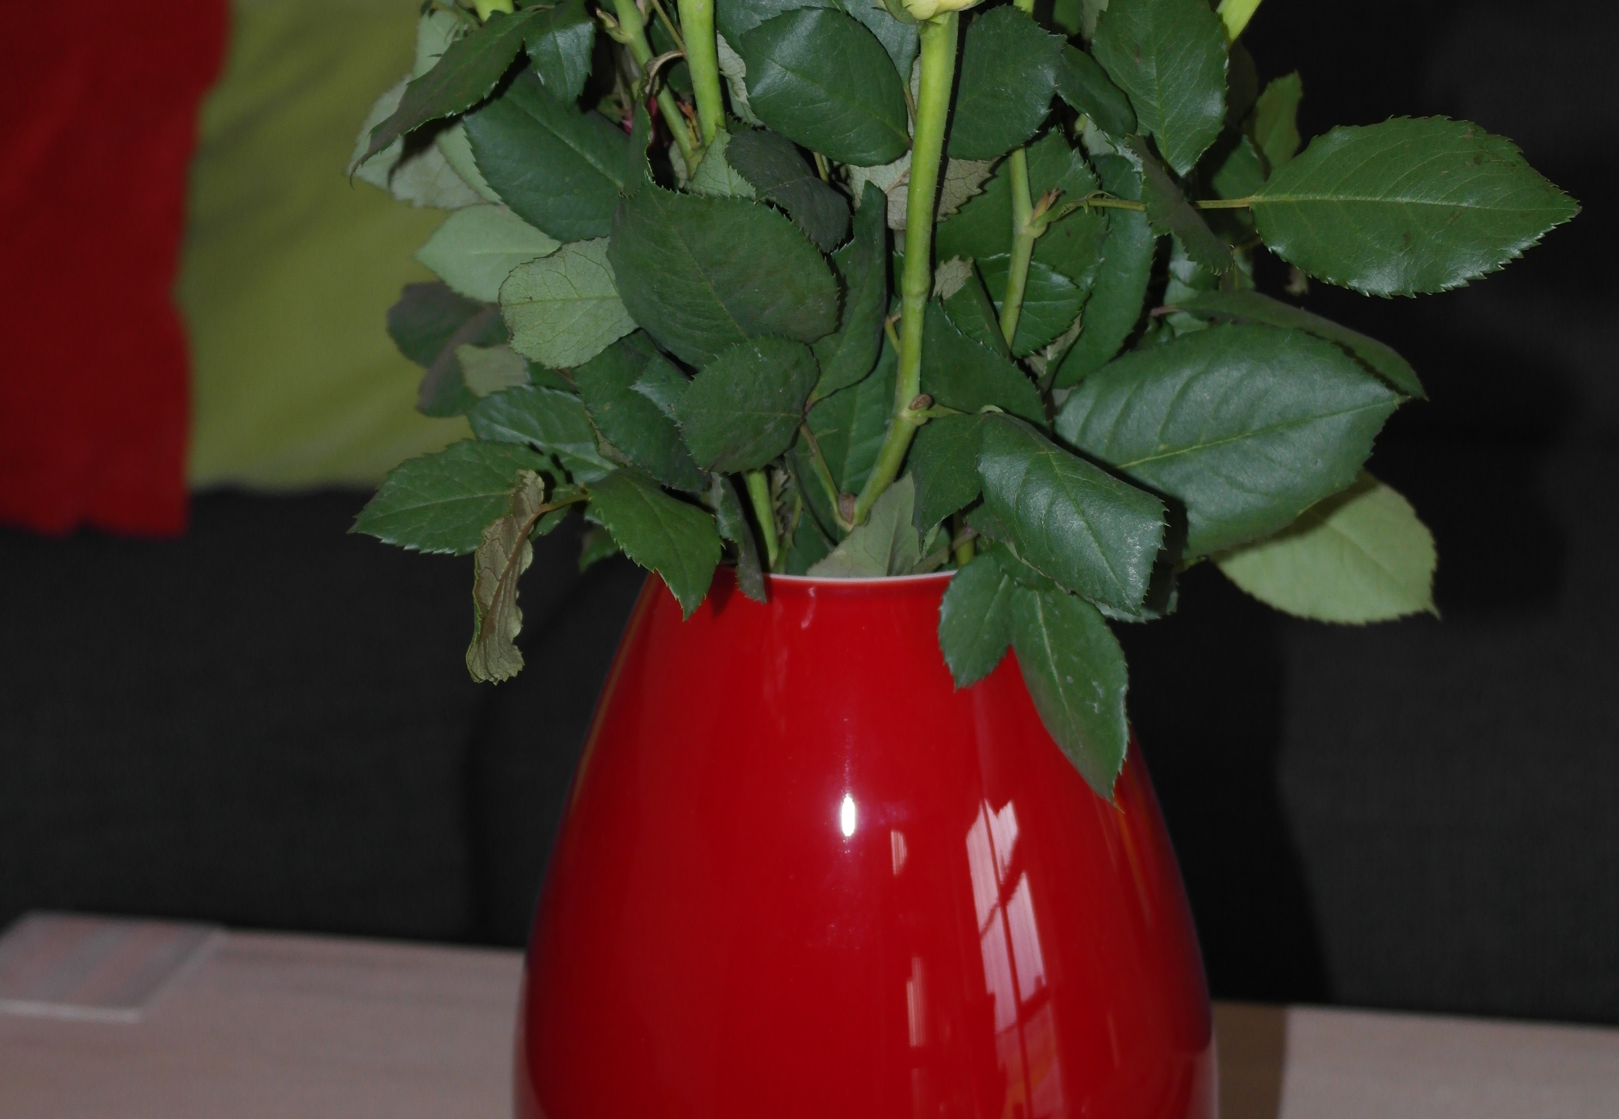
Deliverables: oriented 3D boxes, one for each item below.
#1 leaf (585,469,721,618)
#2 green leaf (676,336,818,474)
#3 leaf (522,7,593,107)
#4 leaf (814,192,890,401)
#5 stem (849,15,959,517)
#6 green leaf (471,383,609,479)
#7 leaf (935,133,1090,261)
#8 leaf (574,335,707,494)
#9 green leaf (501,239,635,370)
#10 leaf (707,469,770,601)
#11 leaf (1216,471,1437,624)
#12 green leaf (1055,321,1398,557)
[{"bbox_3d":[-0.036,-0.004,0.765,0.028,0.041,0.015,-30,-6,-2],"label":"leaf"},{"bbox_3d":[-0.013,-0.032,0.676,0.031,0.029,0.010,3,-12,9],"label":"green leaf"},{"bbox_3d":[-0.056,-0.114,0.750,0.017,0.026,0.010,-1,-15,-6],"label":"leaf"},{"bbox_3d":[0.009,-0.061,0.755,0.022,0.052,0.011,16,-3,-16],"label":"leaf"},{"bbox_3d":[0.022,-0.067,0.754,0.015,0.132,0.018,8,29,1],"label":"stem"},{"bbox_3d":[-0.061,-0.029,0.765,0.040,0.012,0.024,21,59,7],"label":"green leaf"},{"bbox_3d":[0.049,-0.084,0.786,0.042,0.038,0.012,-6,-17,4],"label":"leaf"},{"bbox_3d":[-0.038,-0.034,0.762,0.025,0.047,0.012,-27,-6,-2],"label":"leaf"},{"bbox_3d":[-0.055,-0.060,0.766,0.035,0.030,0.012,3,0,6],"label":"green leaf"},{"bbox_3d":[-0.017,-0.006,0.775,0.014,0.032,0.014,-19,-6,15],"label":"leaf"},{"bbox_3d":[0.133,-0.005,0.851,0.065,0.045,0.014,43,-4,-4],"label":"leaf"},{"bbox_3d":[0.095,-0.027,0.748,0.078,0.050,0.016,-11,-12,4],"label":"green leaf"}]

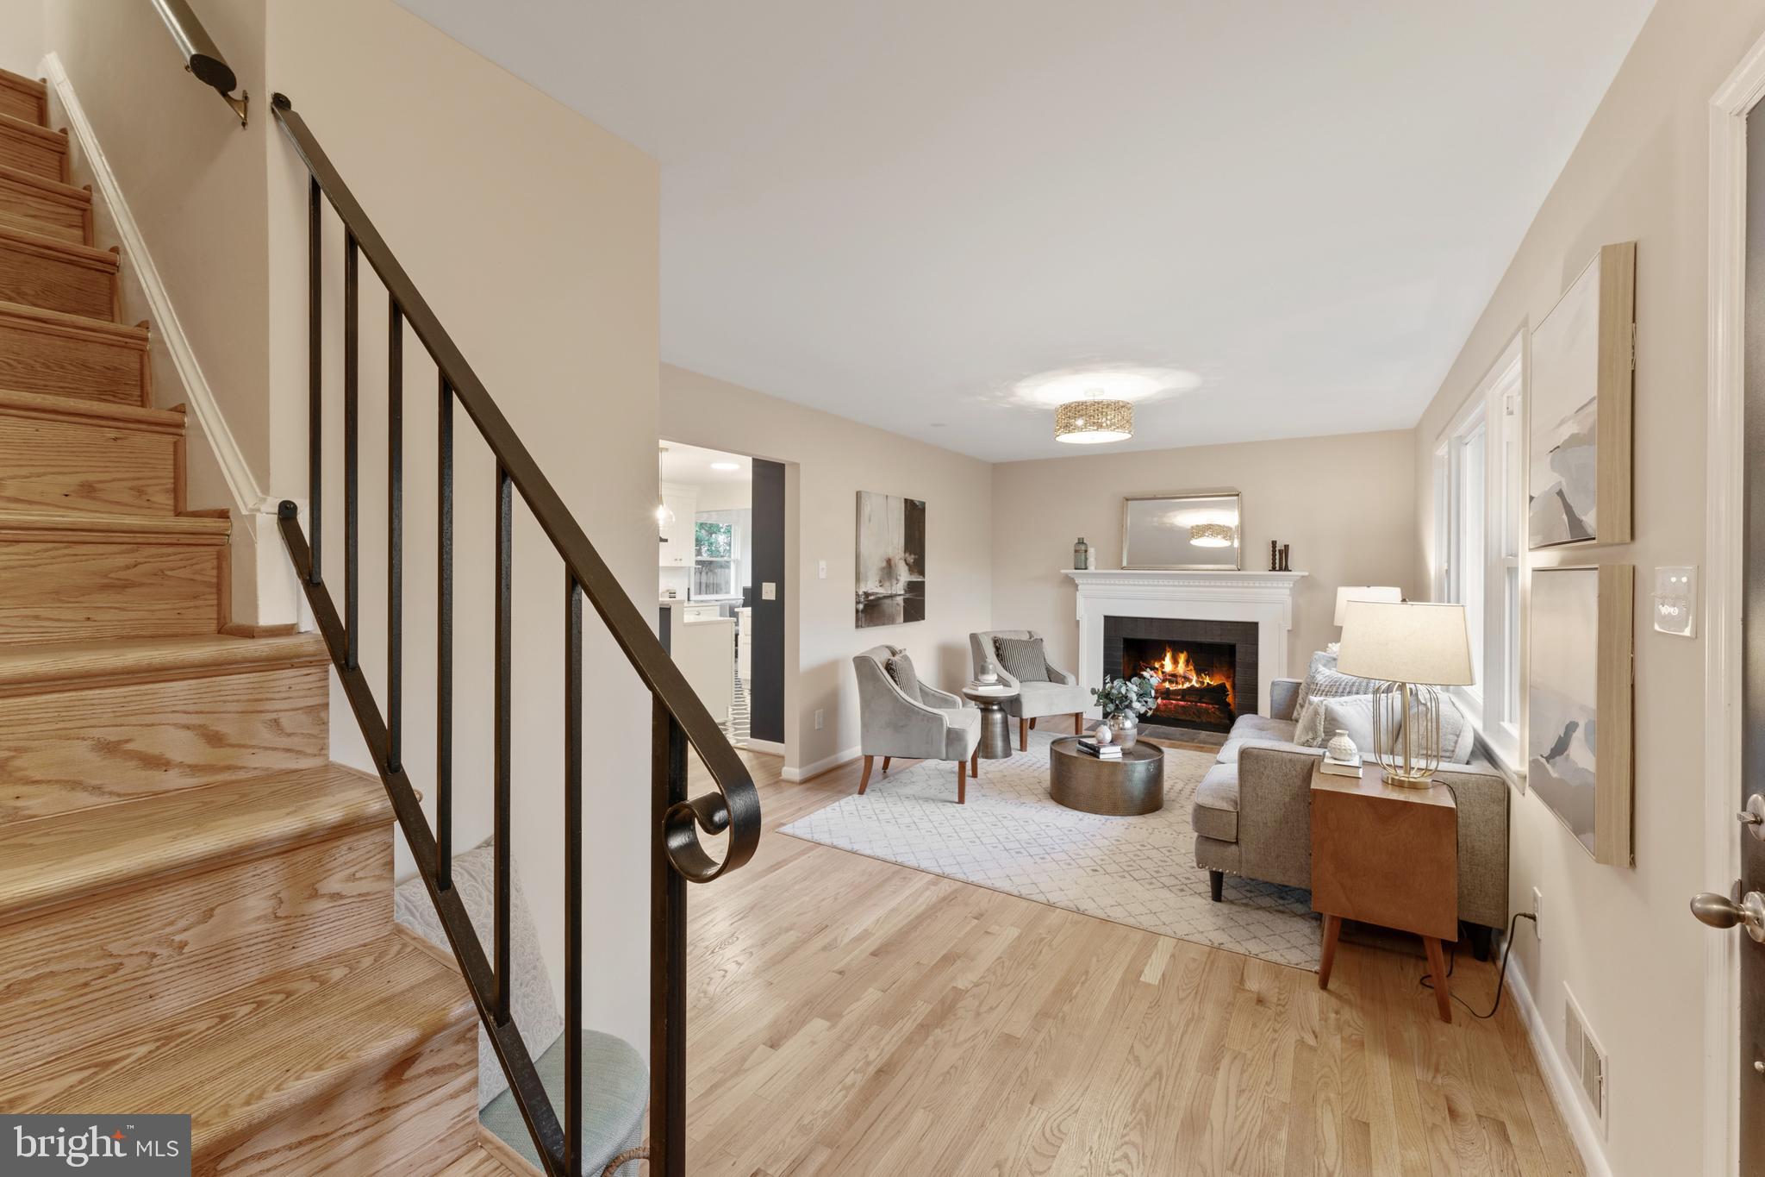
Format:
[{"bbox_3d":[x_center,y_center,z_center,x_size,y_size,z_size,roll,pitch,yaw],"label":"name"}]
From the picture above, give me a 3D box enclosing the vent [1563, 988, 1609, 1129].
[{"bbox_3d":[1.680,1.116,1.652,0.018,0.188,0.357,0,1,33],"label":"vent"}]

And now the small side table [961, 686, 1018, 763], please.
[{"bbox_3d":[0.813,0.992,5.083,0.425,0.472,0.425,0,1,0],"label":"small side table"}]

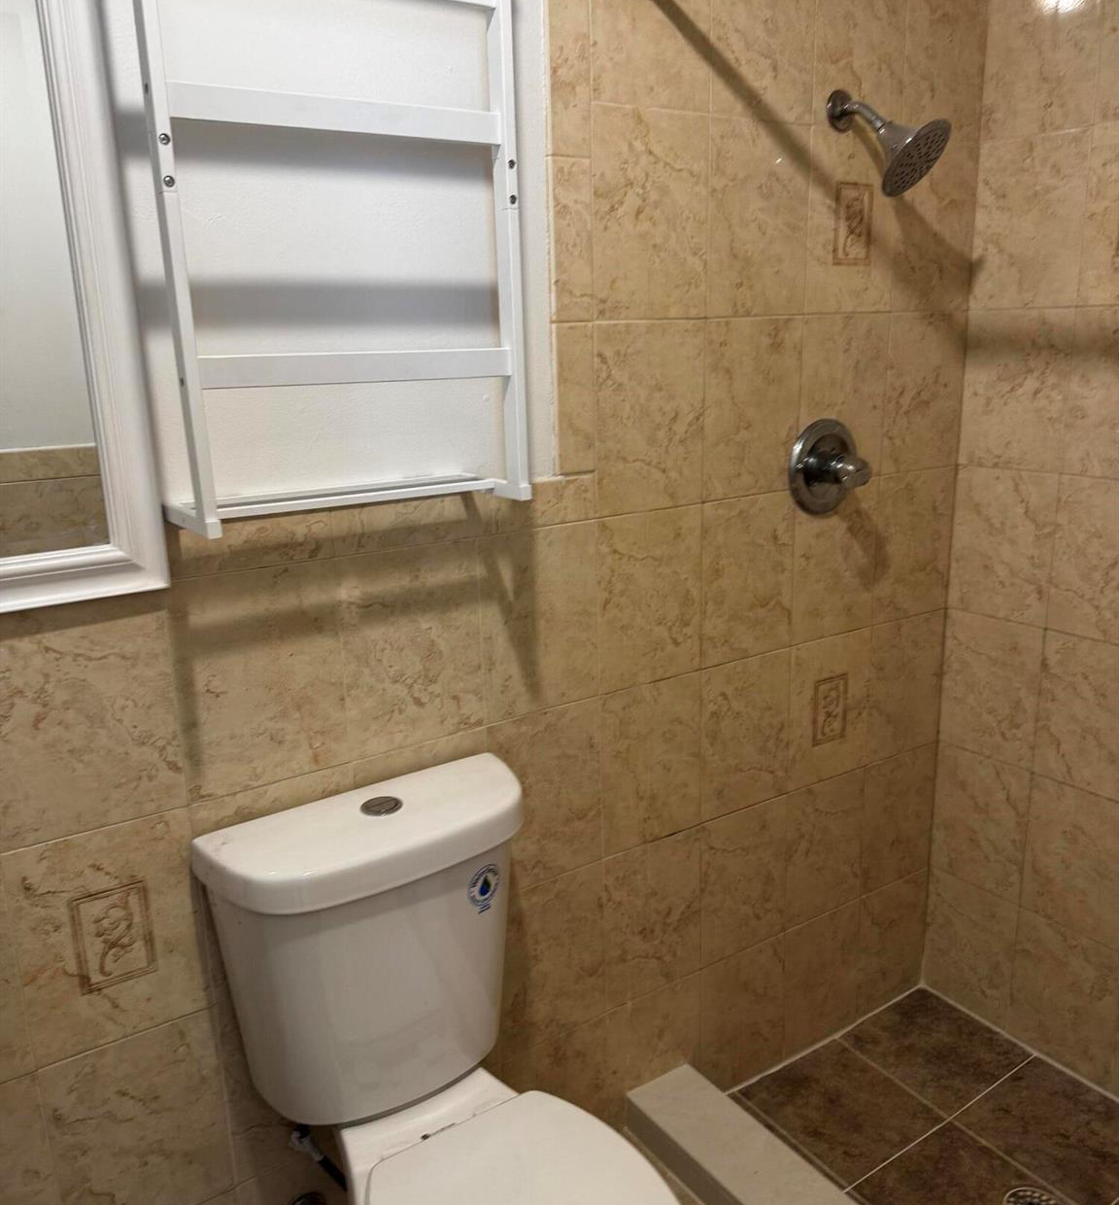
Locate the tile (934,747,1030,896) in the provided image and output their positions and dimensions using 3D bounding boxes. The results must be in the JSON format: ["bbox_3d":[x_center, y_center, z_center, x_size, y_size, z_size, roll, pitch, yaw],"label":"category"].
[{"bbox_3d":[0.927,0.483,2.282,0.012,0.307,0.226,-11,17,-32],"label":"tile"}]

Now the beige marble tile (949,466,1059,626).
[{"bbox_3d":[0.893,-0.116,2.088,0.010,0.304,0.224,-11,17,-32],"label":"beige marble tile"}]

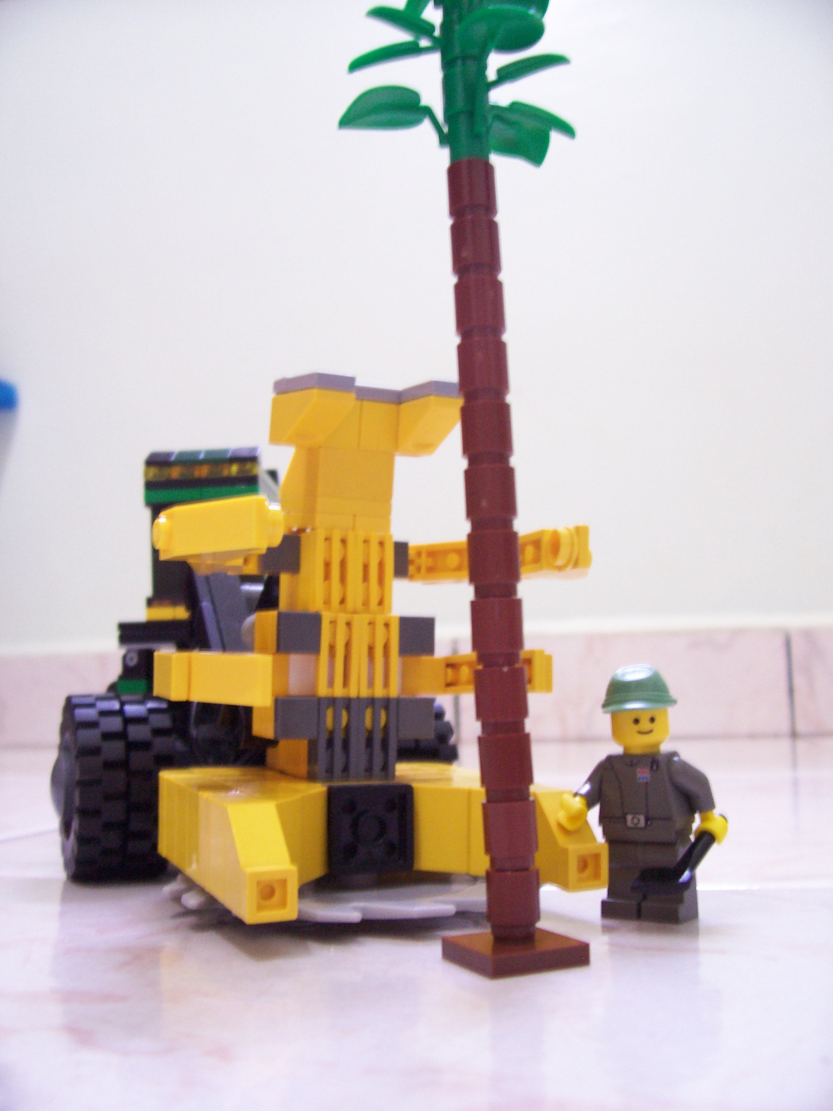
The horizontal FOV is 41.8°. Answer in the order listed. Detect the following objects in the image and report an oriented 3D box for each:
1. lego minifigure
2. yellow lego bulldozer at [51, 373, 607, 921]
[{"bbox_3d":[0.041,0.042,0.196,0.026,0.044,0.018,-7,-10,36],"label":"lego minifigure"},{"bbox_3d":[-0.032,0.023,0.275,0.100,0.106,0.200,1,-8,-15],"label":"yellow lego bulldozer"}]

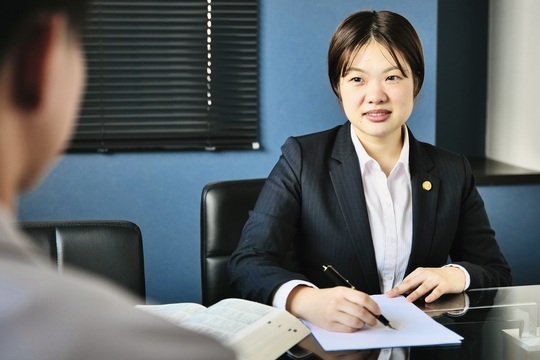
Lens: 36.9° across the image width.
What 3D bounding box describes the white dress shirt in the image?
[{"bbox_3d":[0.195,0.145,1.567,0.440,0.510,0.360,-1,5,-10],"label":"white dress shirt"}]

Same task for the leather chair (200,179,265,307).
[{"bbox_3d":[0.165,0.445,1.701,0.540,0.880,0.580,-2,5,-25],"label":"leather chair"}]

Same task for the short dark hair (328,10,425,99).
[{"bbox_3d":[0.200,-0.220,1.547,0.182,0.185,0.205,0,5,3],"label":"short dark hair"}]

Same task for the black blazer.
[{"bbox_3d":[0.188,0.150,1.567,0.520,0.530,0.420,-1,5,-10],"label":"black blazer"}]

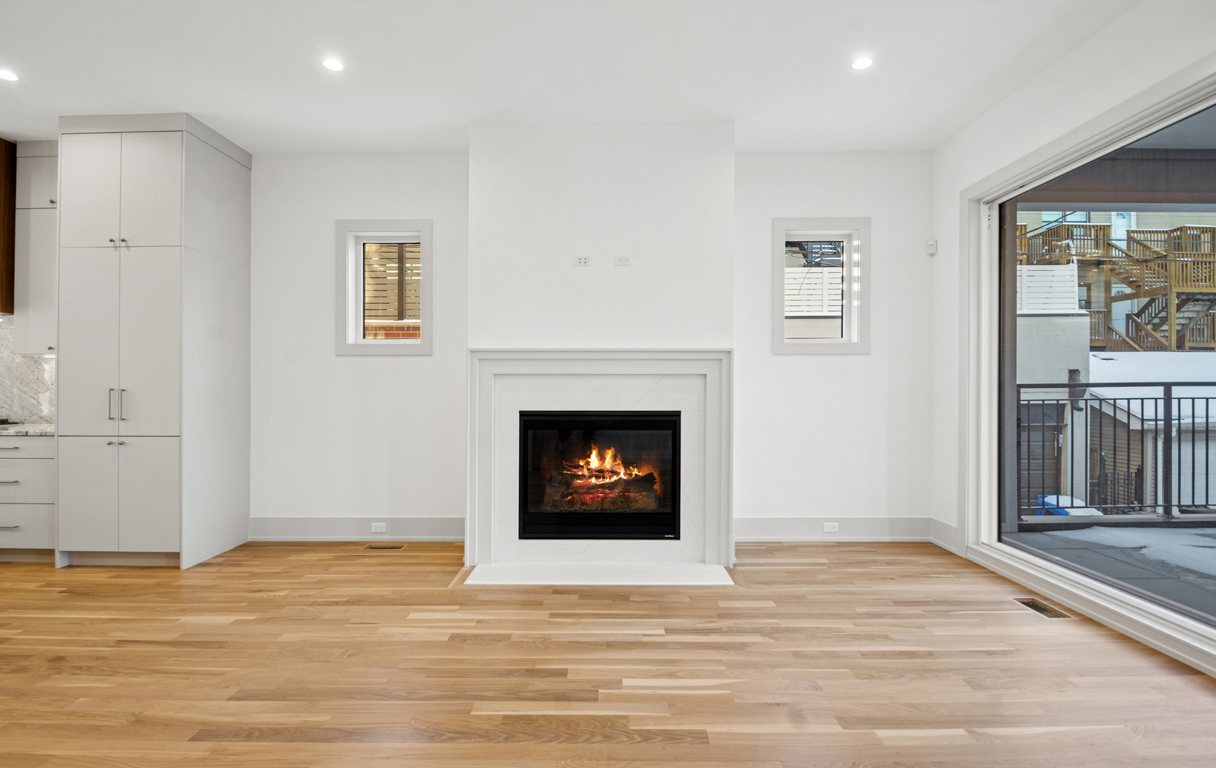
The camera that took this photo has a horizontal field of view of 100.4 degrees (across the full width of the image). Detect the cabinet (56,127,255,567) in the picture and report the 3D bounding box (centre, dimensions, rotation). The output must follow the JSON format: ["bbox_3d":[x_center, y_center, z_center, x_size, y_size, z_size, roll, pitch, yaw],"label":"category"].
[{"bbox_3d":[-3.240,-0.290,3.678,0.850,3.050,0.605,0,0,0],"label":"cabinet"}]

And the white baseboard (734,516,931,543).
[{"bbox_3d":[1.735,1.138,3.962,1.600,0.190,0.030,0,0,0],"label":"white baseboard"}]

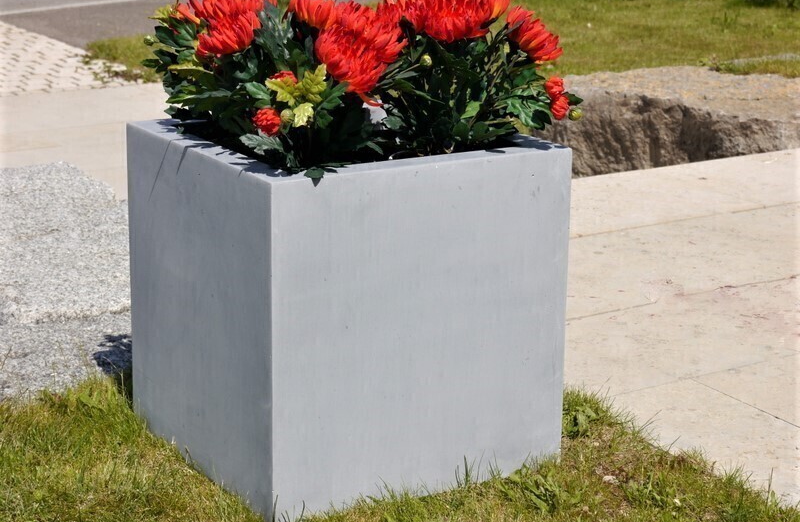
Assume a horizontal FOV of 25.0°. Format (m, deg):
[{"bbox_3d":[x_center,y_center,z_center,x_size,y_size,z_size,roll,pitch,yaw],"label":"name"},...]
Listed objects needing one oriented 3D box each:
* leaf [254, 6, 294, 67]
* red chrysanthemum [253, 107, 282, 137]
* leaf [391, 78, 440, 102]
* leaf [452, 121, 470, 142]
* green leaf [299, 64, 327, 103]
[{"bbox_3d":[-0.185,-0.331,2.660,0.060,0.092,0.035,-1,16,-4],"label":"leaf"},{"bbox_3d":[-0.187,-0.197,2.540,0.043,0.041,0.040,2,16,5],"label":"red chrysanthemum"},{"bbox_3d":[0.023,-0.252,2.645,0.074,0.011,0.022,23,38,11],"label":"leaf"},{"bbox_3d":[0.092,-0.194,2.700,0.028,0.031,0.018,1,16,2],"label":"leaf"},{"bbox_3d":[-0.124,-0.251,2.550,0.034,0.052,0.011,30,0,17],"label":"green leaf"}]

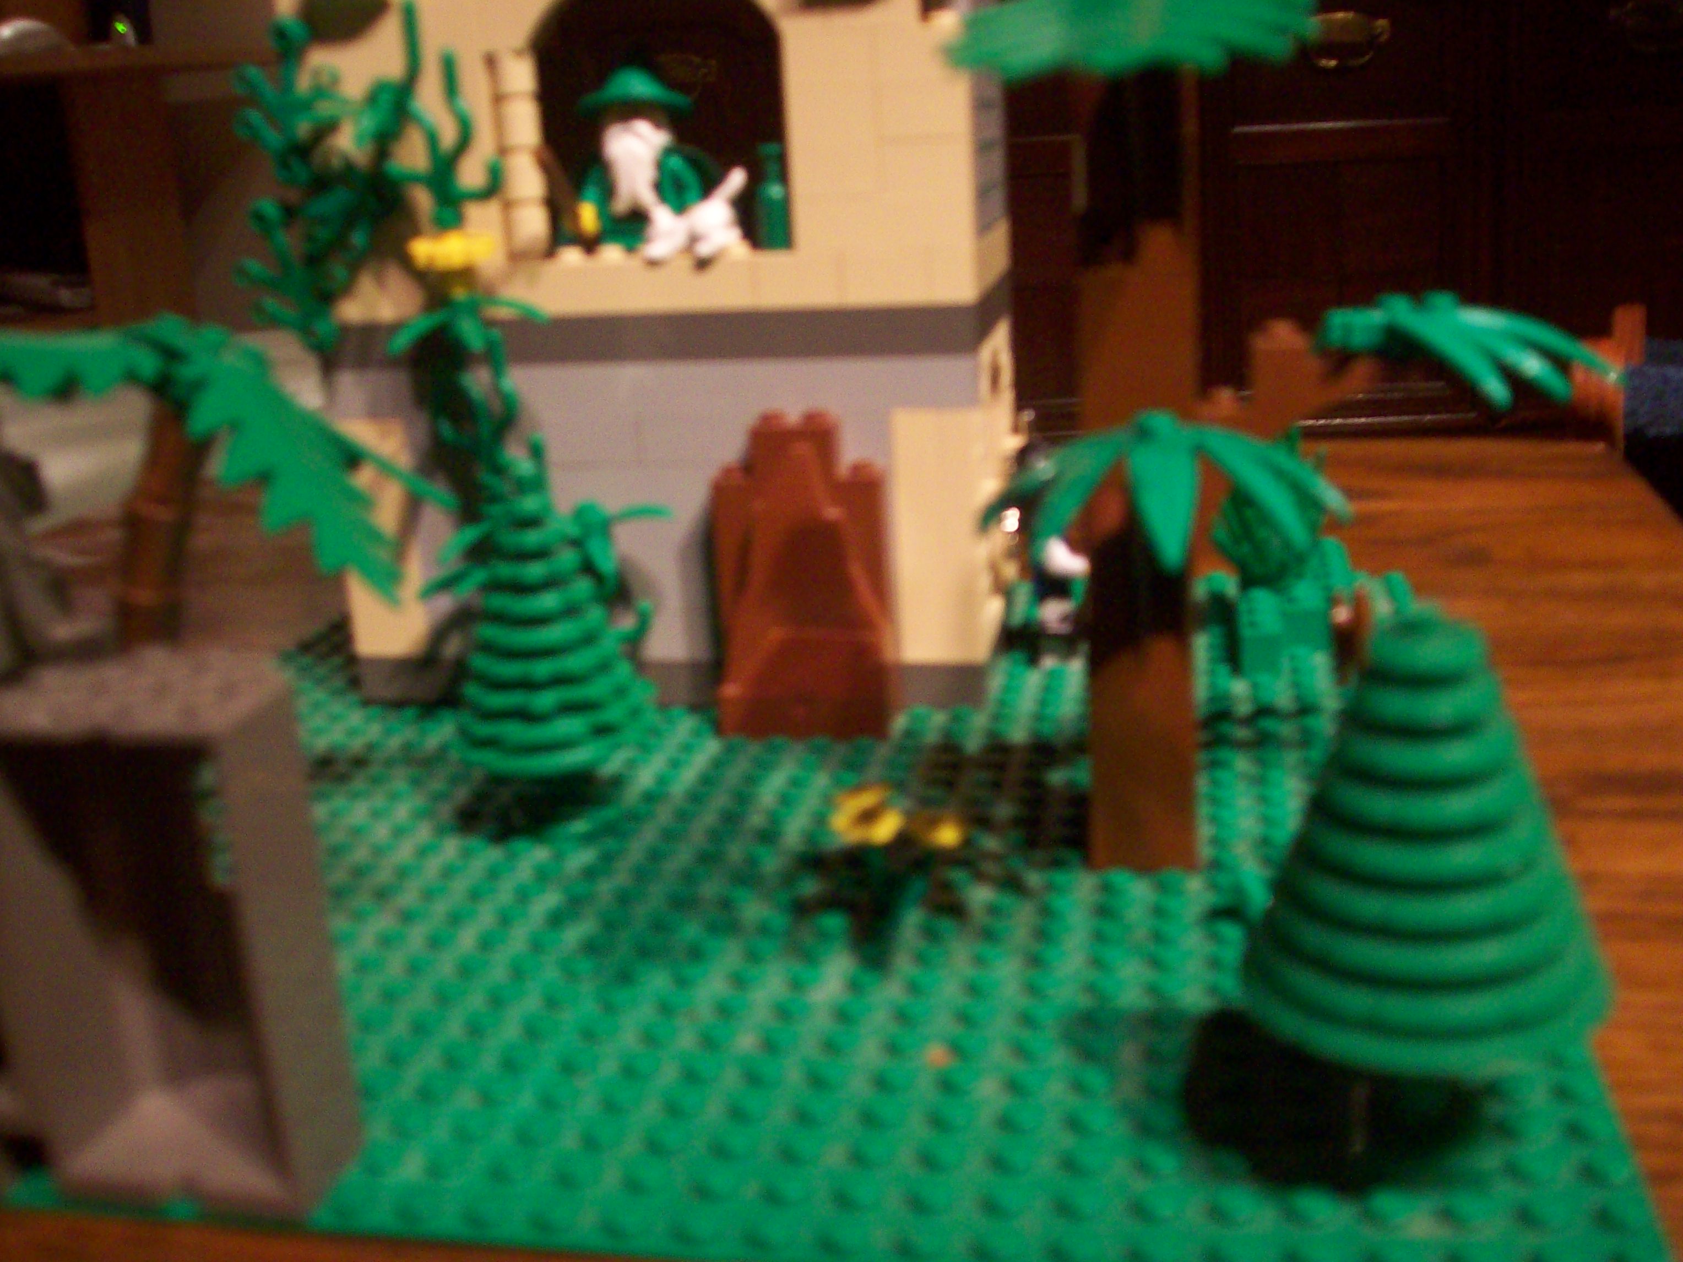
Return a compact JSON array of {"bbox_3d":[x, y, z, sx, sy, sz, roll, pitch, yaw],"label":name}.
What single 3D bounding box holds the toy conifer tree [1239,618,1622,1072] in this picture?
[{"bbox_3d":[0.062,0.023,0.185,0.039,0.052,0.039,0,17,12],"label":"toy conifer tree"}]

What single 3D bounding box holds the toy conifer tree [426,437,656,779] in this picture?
[{"bbox_3d":[-0.051,-0.002,0.291,0.033,0.056,0.033,0,17,12],"label":"toy conifer tree"}]

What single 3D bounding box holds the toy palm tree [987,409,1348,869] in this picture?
[{"bbox_3d":[0.046,0.004,0.248,0.049,0.071,0.044,0,17,12],"label":"toy palm tree"}]

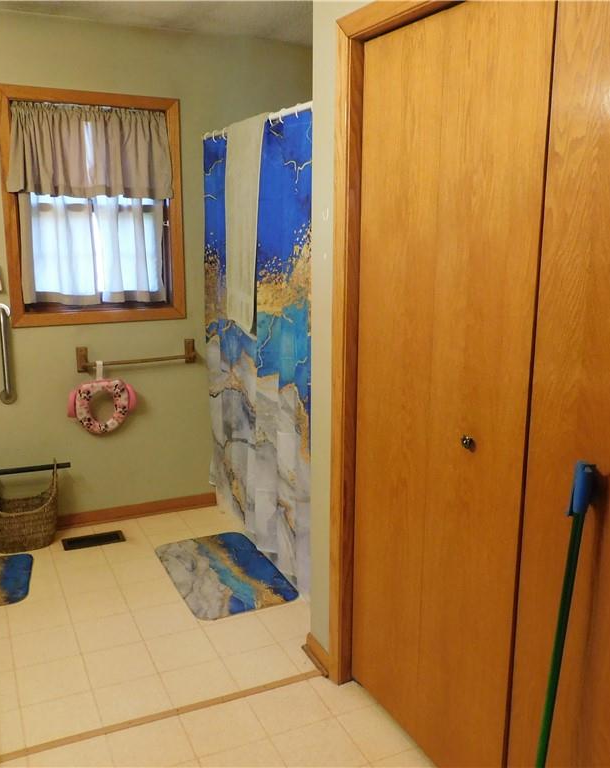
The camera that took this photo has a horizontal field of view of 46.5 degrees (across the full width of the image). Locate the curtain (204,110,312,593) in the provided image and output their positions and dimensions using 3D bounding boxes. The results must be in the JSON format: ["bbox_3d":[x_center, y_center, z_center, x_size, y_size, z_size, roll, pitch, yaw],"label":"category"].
[{"bbox_3d":[-0.220,-0.216,3.188,0.120,1.870,1.410,-5,12,-25],"label":"curtain"}]

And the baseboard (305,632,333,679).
[{"bbox_3d":[0.047,0.954,2.522,0.022,0.064,0.200,-5,12,-25],"label":"baseboard"}]

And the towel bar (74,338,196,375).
[{"bbox_3d":[-0.853,-0.142,3.666,0.612,0.126,0.080,-5,12,-25],"label":"towel bar"}]

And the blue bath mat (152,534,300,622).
[{"bbox_3d":[-0.381,0.840,3.219,0.448,0.013,0.755,-5,12,-25],"label":"blue bath mat"}]

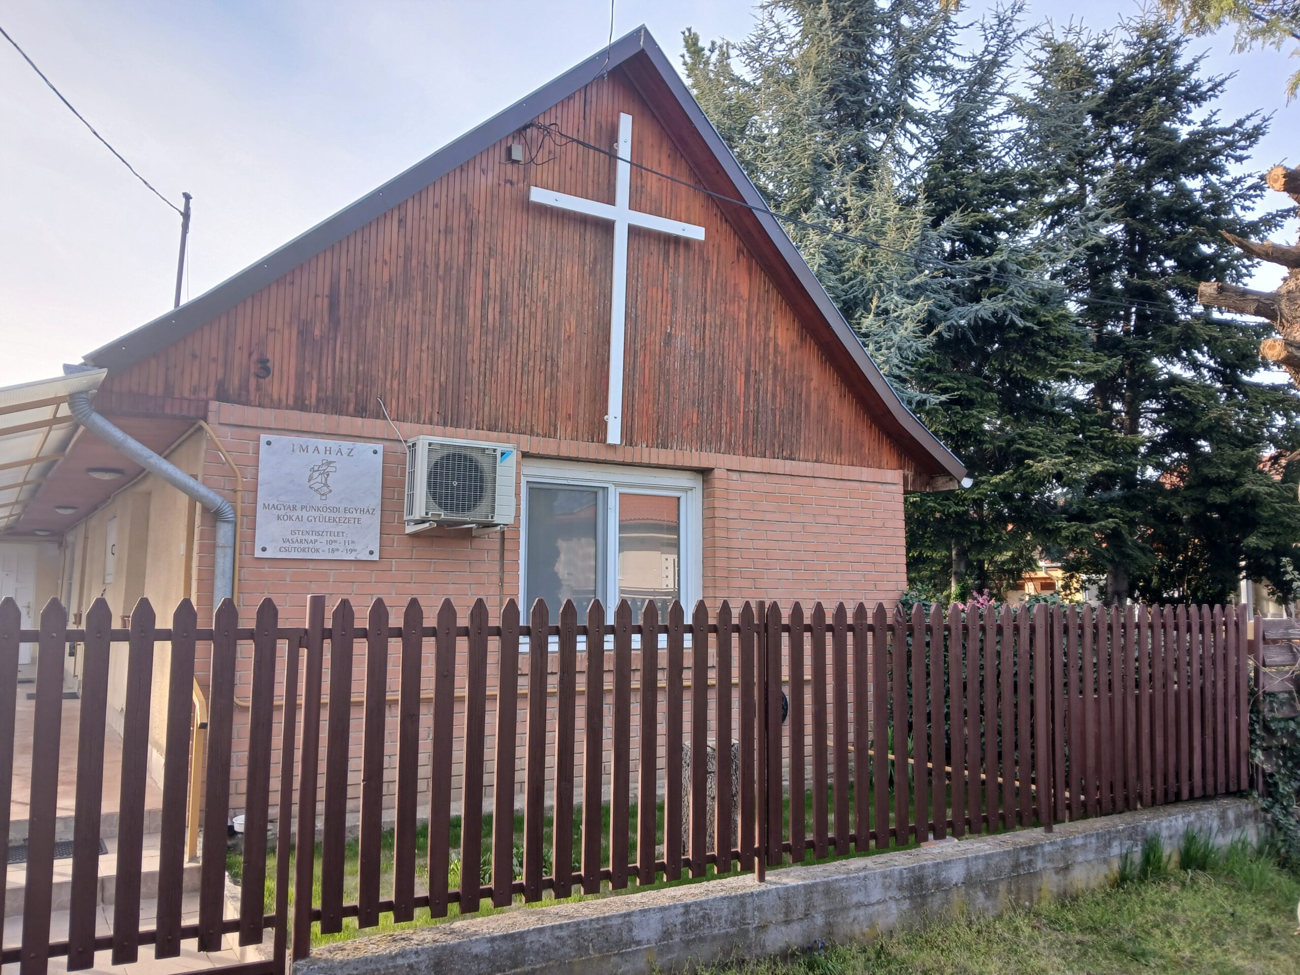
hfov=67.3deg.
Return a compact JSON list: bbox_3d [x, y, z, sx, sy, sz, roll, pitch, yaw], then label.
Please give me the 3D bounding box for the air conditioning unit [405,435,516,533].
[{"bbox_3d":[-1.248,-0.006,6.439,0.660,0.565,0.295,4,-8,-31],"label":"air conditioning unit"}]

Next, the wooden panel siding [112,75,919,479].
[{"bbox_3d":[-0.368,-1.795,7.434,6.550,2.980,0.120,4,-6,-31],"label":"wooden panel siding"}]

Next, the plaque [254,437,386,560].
[{"bbox_3d":[-2.087,0.076,6.190,0.760,0.760,0.040,4,-8,-31],"label":"plaque"}]

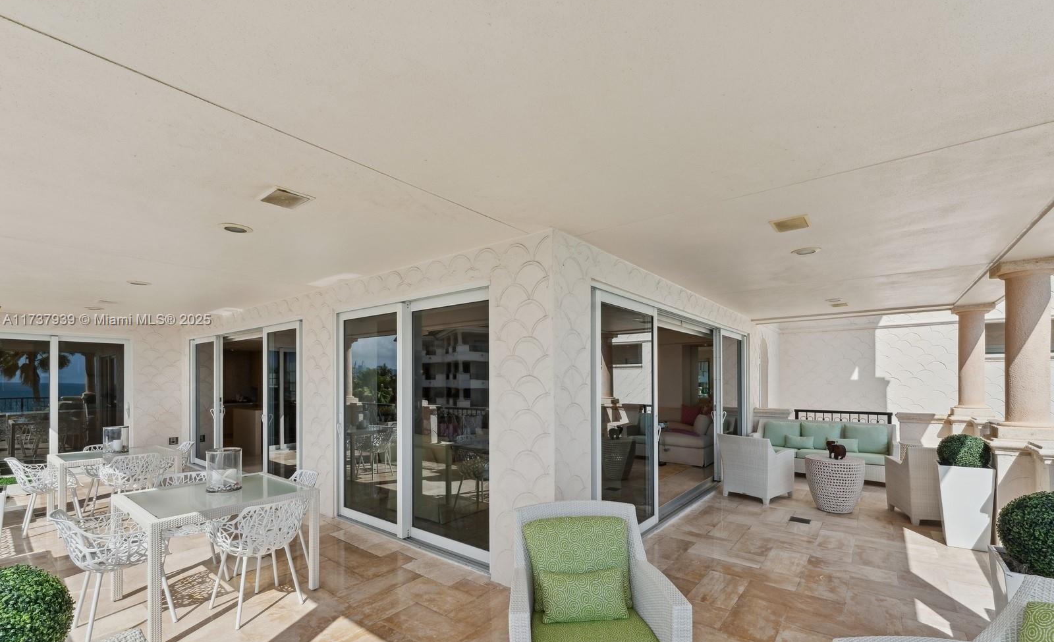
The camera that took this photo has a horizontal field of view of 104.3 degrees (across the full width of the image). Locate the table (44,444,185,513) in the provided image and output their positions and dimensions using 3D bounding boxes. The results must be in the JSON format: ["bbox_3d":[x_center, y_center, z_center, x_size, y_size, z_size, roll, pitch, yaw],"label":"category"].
[{"bbox_3d":[-4.678,1.882,4.665,0.940,0.755,0.940,-3,-5,38],"label":"table"}]

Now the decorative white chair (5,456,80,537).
[{"bbox_3d":[-5.098,1.806,4.329,0.570,0.810,0.560,-3,-5,38],"label":"decorative white chair"}]

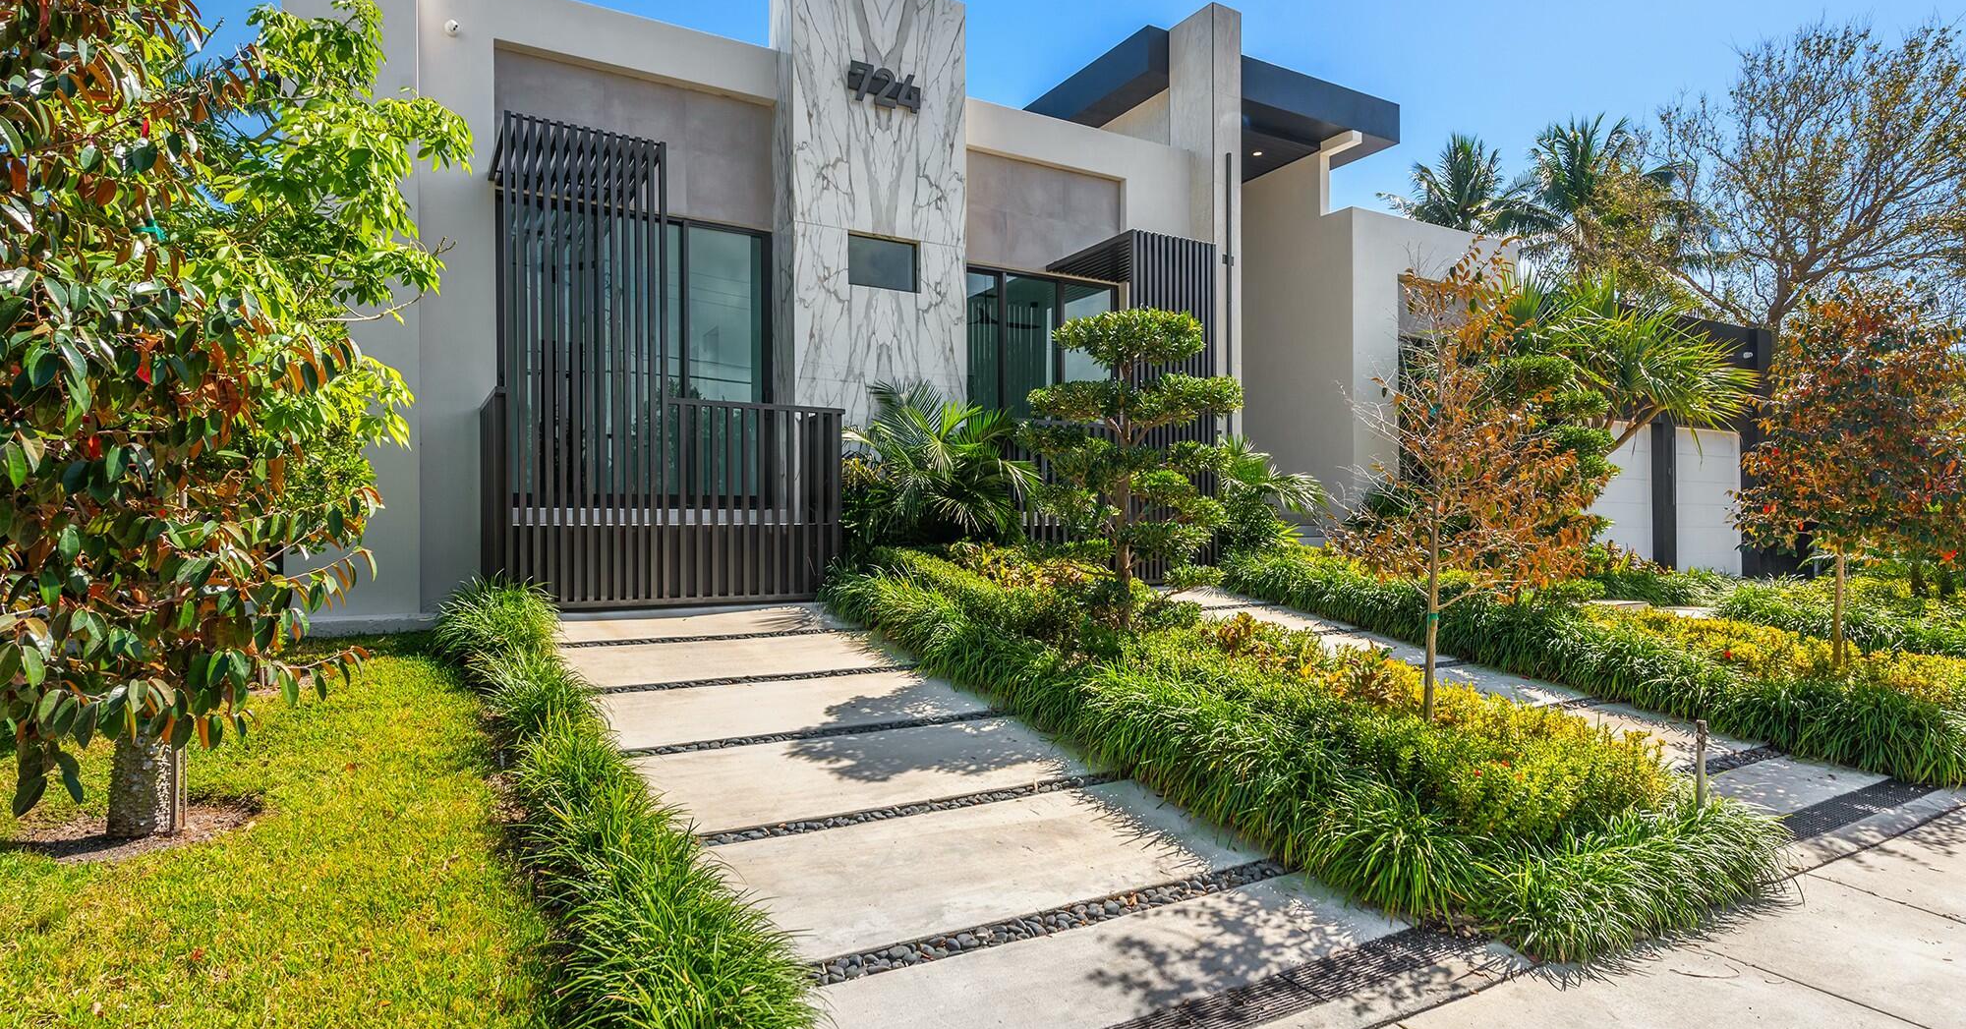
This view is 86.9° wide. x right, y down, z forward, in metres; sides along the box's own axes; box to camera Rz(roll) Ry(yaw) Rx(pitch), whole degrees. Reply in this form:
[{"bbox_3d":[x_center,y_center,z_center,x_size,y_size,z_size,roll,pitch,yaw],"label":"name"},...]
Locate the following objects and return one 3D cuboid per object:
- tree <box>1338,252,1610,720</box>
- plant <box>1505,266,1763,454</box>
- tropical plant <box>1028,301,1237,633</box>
[{"bbox_3d":[2.740,0.007,5.836,1.500,2.950,1.450,0,-1,0],"label":"tree"},{"bbox_3d":[8.291,-1.141,13.580,3.700,4.100,3.500,0,-1,0],"label":"plant"},{"bbox_3d":[1.133,-0.208,7.937,1.670,2.750,1.620,0,-1,0],"label":"tropical plant"}]

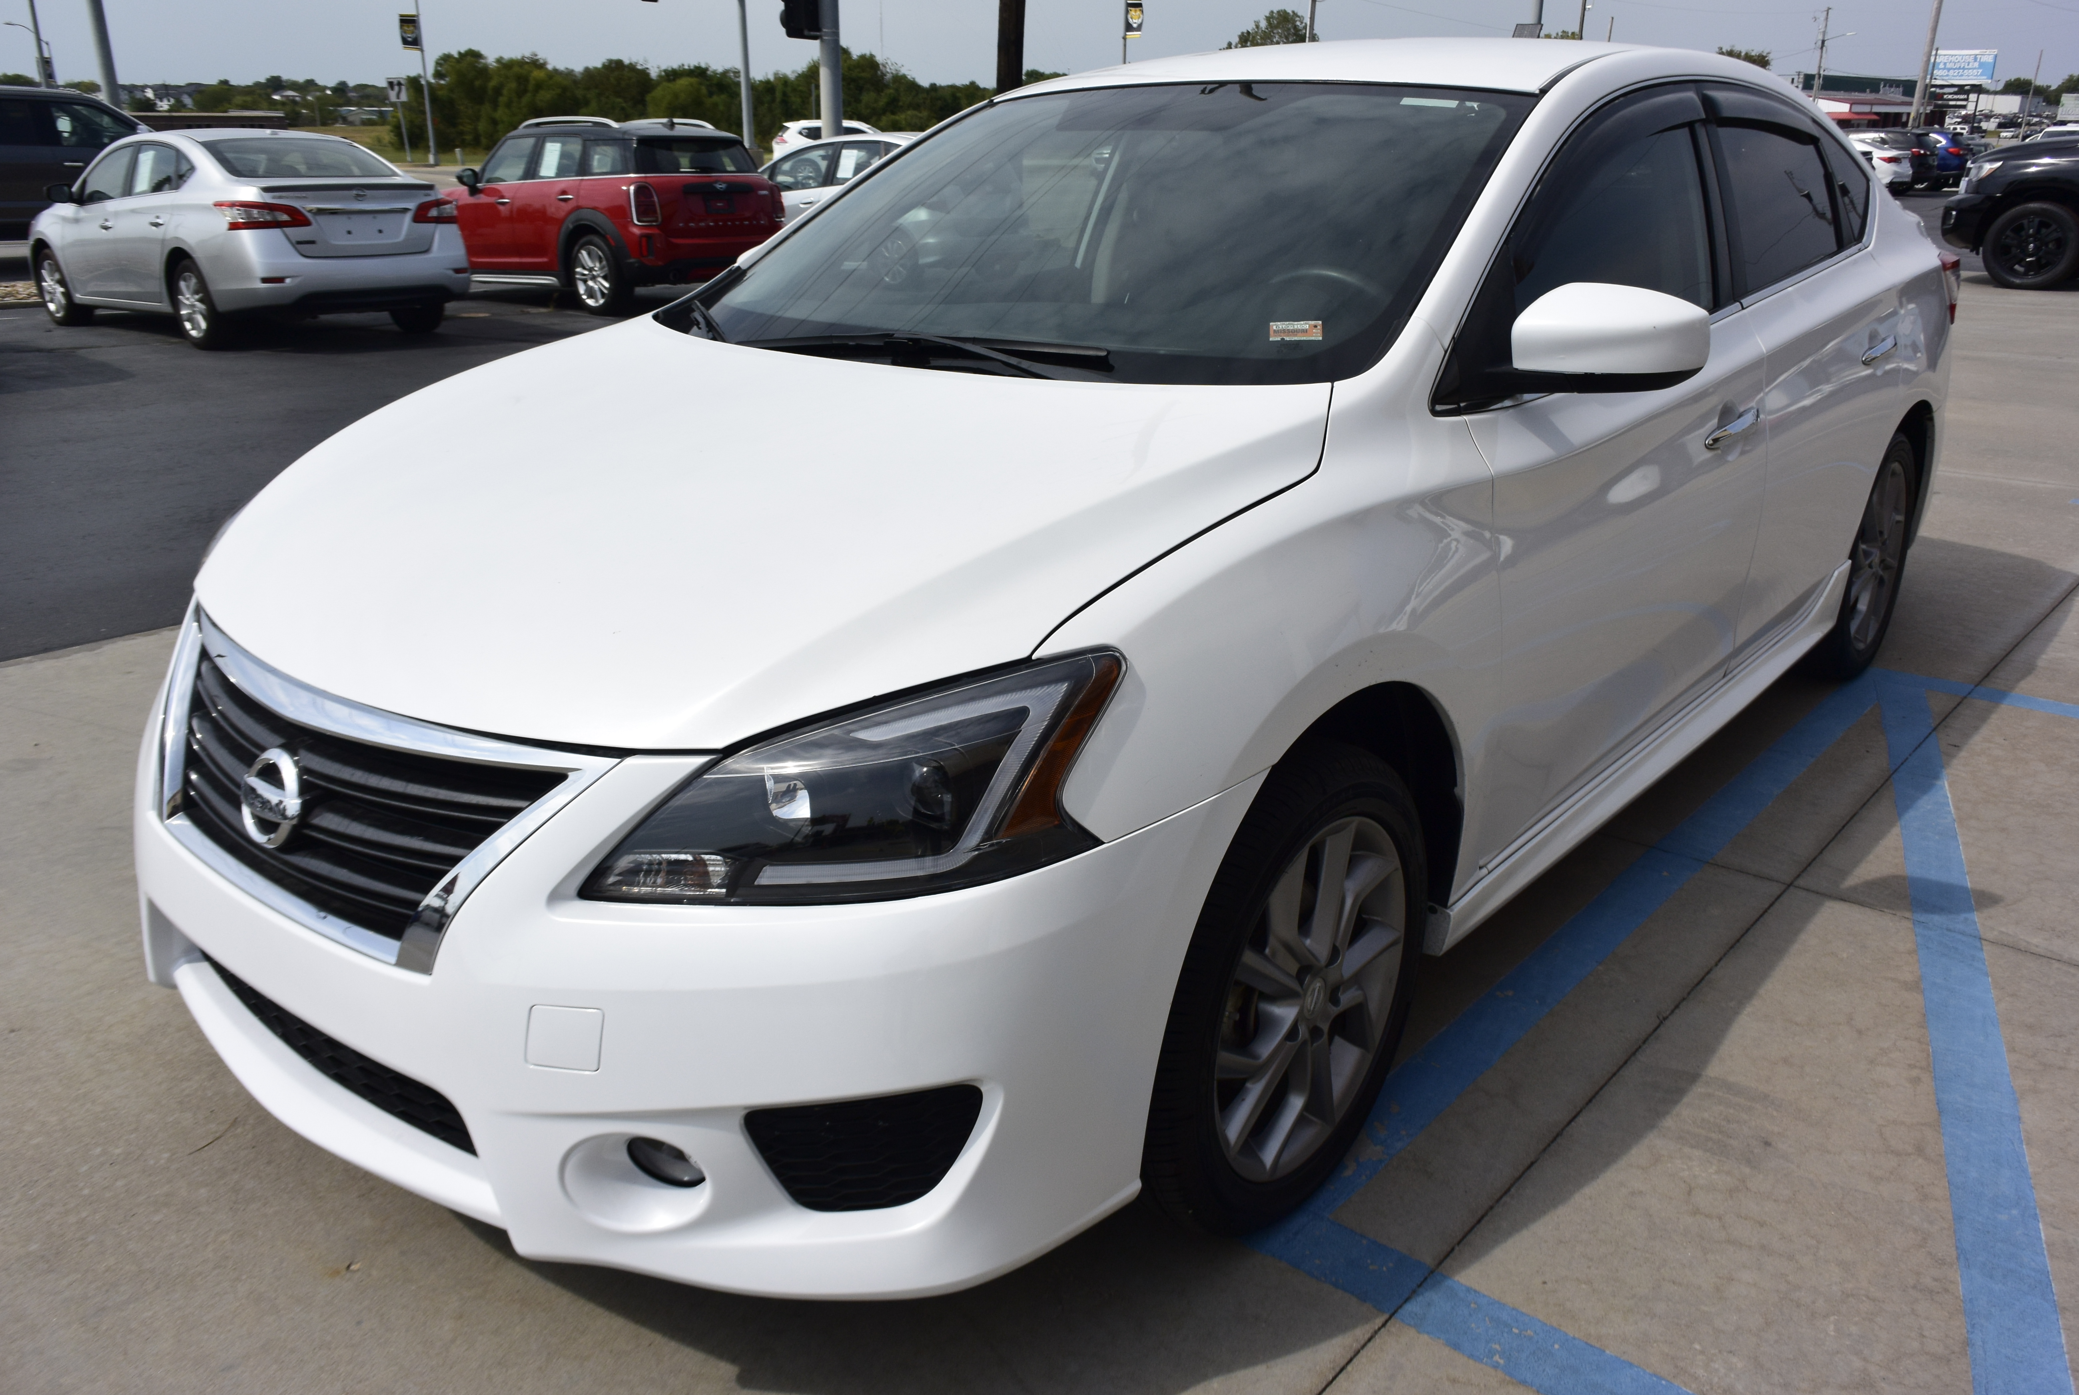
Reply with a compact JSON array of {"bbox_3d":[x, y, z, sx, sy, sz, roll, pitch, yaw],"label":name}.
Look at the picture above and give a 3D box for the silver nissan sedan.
[{"bbox_3d":[-6.332,-3.611,12.208,4.615,1.490,1.800,15,24,39],"label":"silver nissan sedan"}]

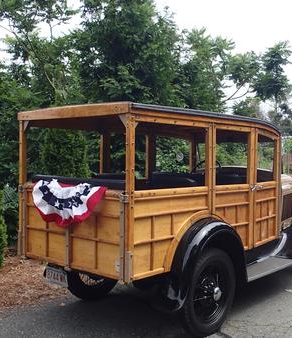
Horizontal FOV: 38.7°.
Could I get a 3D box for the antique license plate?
[{"bbox_3d":[-0.746,0.901,3.471,0.305,0.152,0.020,1,1,43],"label":"antique license plate"}]

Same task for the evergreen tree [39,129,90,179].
[{"bbox_3d":[-1.322,0.152,6.750,0.950,2.300,0.950,0,1,-11],"label":"evergreen tree"}]

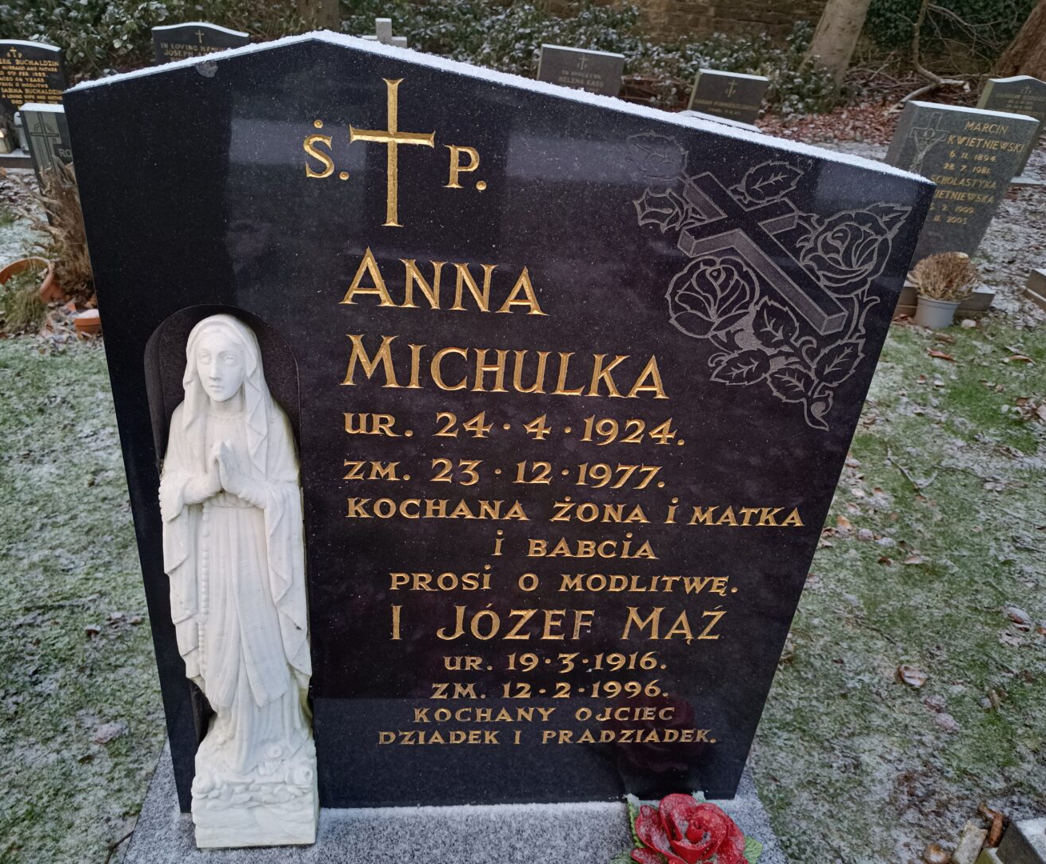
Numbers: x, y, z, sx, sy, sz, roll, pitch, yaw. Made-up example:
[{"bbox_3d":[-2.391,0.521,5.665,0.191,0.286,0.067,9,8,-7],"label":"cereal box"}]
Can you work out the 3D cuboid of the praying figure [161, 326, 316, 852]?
[{"bbox_3d":[-0.284,0.180,0.822,0.138,0.647,0.091,2,28,-9],"label":"praying figure"}]

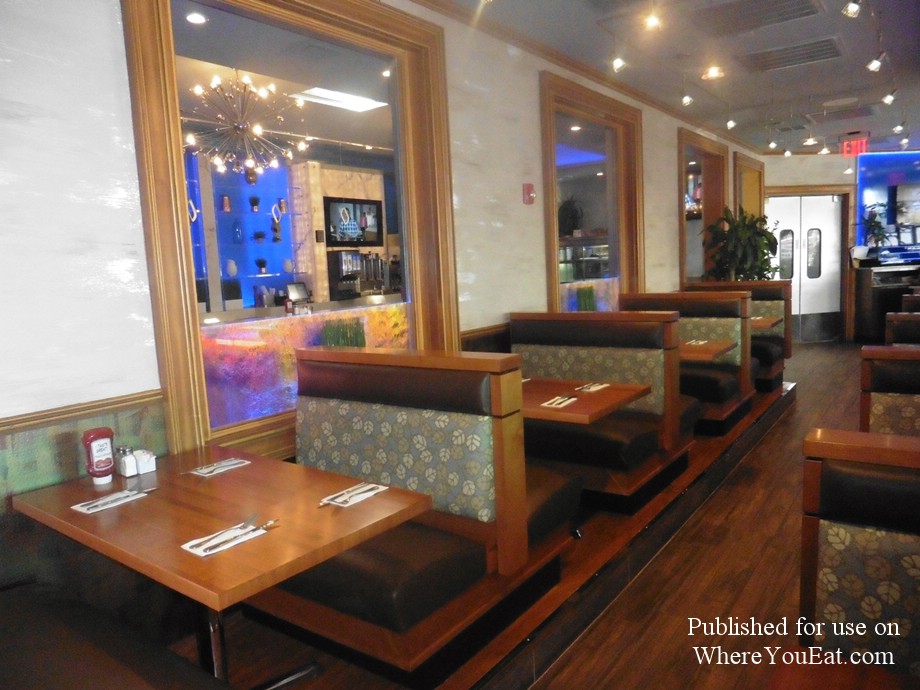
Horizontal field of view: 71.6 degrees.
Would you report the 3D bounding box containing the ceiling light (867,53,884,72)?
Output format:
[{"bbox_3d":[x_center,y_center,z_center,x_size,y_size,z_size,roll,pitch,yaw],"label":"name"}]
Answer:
[{"bbox_3d":[3.100,-2.108,4.760,0.120,0.140,0.110,2,9,37],"label":"ceiling light"}]

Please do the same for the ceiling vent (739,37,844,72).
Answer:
[{"bbox_3d":[2.728,-2.367,5.194,0.610,0.040,0.610,2,9,37],"label":"ceiling vent"}]

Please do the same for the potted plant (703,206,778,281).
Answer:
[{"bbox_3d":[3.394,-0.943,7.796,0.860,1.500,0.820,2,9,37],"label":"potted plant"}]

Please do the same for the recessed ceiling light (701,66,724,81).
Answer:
[{"bbox_3d":[2.220,-2.390,5.592,0.180,0.050,0.180,2,9,37],"label":"recessed ceiling light"}]

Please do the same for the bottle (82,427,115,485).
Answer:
[{"bbox_3d":[-1.260,0.385,2.220,0.060,0.188,0.090,3,9,42],"label":"bottle"}]

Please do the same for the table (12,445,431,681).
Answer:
[{"bbox_3d":[-0.758,0.844,2.058,1.190,0.740,0.700,2,9,37],"label":"table"}]

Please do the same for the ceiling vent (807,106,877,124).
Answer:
[{"bbox_3d":[4.550,-2.756,7.605,0.620,0.040,0.610,2,9,37],"label":"ceiling vent"}]

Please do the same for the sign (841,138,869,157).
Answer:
[{"bbox_3d":[5.497,-2.741,8.877,0.340,0.230,0.060,2,9,37],"label":"sign"}]

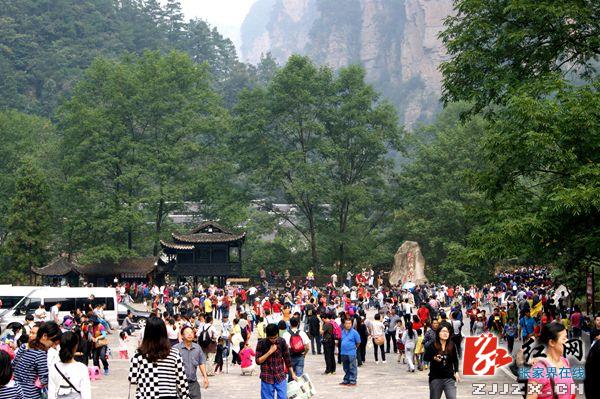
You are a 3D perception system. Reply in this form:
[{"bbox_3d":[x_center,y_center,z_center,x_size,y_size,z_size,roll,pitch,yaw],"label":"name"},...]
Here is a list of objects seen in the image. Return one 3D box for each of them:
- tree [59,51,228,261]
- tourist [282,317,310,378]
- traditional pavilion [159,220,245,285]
[{"bbox_3d":[-17.472,-3.996,124.560,18.890,25.570,16.000,0,-4,0],"label":"tree"},{"bbox_3d":[-0.079,3.724,27.410,0.660,1.680,0.460,1,-4,-8],"label":"tourist"},{"bbox_3d":[-9.775,5.906,111.857,8.430,7.610,7.500,0,-4,0],"label":"traditional pavilion"}]

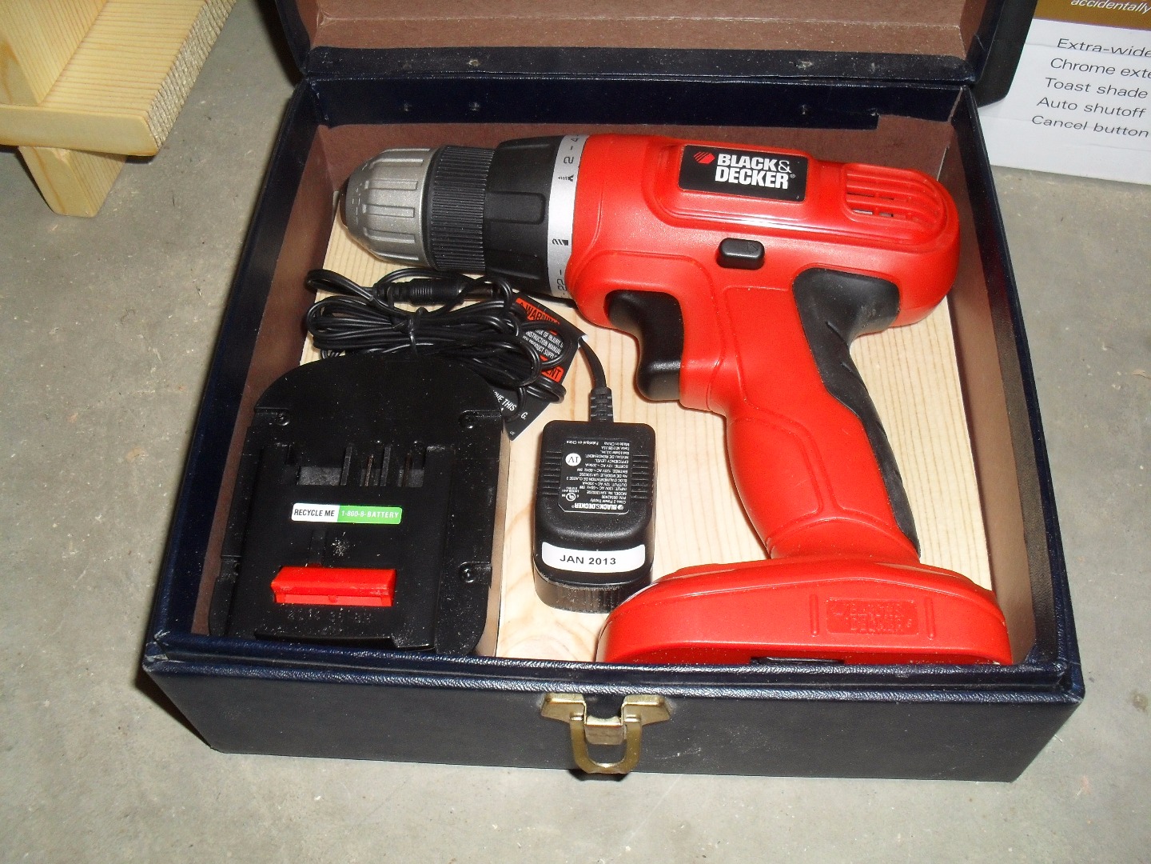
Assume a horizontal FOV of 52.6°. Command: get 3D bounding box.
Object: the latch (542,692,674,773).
[{"bbox_3d":[0.008,0.083,0.316,0.035,0.031,0.012,1,57,3],"label":"latch"}]

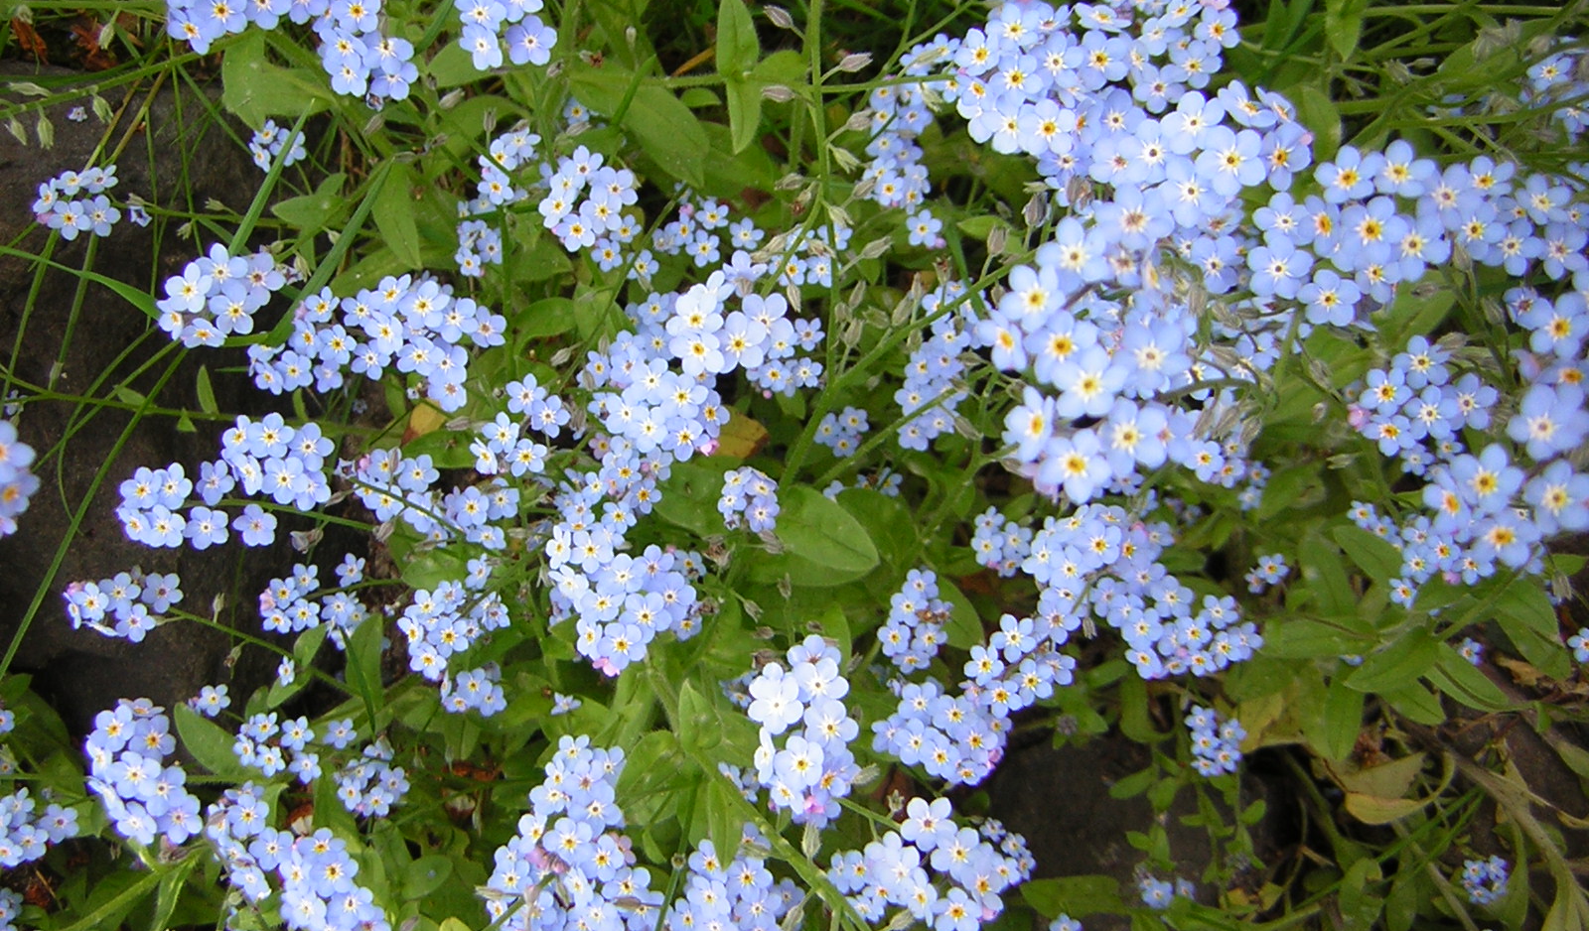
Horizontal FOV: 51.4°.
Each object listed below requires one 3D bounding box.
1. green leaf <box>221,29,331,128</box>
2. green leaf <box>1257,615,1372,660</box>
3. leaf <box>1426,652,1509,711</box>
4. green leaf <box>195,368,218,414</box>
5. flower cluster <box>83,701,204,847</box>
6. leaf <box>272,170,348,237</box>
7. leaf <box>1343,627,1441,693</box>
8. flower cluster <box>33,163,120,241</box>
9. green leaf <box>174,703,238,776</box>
[{"bbox_3d":[-0.129,-0.096,0.410,0.029,0.008,0.023,8,71,9],"label":"green leaf"},{"bbox_3d":[0.145,0.049,0.460,0.031,0.005,0.011,-6,75,4],"label":"green leaf"},{"bbox_3d":[0.208,0.067,0.510,0.027,0.005,0.011,37,80,23],"label":"leaf"},{"bbox_3d":[-0.142,-0.018,0.400,0.005,0.003,0.014,-25,68,13],"label":"green leaf"},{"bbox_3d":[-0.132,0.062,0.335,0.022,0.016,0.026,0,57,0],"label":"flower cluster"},{"bbox_3d":[-0.142,-0.076,0.485,0.022,0.007,0.018,0,68,0],"label":"leaf"},{"bbox_3d":[0.159,0.052,0.440,0.028,0.005,0.011,-29,66,0],"label":"leaf"},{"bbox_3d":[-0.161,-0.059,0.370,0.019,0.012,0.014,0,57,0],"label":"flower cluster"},{"bbox_3d":[-0.163,0.076,0.460,0.028,0.006,0.010,42,66,8],"label":"green leaf"}]

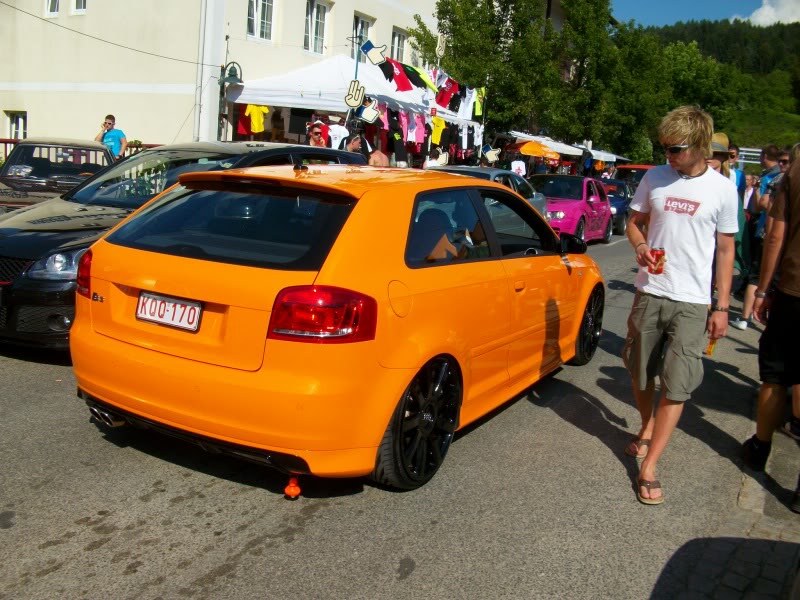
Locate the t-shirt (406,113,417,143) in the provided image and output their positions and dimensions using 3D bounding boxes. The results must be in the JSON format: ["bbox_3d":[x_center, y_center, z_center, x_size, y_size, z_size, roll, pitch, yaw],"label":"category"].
[{"bbox_3d":[0.249,-3.732,17.000,0.130,0.660,0.500,11,13,28],"label":"t-shirt"}]

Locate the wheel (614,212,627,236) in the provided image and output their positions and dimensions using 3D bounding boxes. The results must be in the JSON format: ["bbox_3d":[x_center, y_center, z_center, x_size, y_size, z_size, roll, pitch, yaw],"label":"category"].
[{"bbox_3d":[5.599,-1.922,20.000,0.210,0.620,0.620,9,11,26],"label":"wheel"}]

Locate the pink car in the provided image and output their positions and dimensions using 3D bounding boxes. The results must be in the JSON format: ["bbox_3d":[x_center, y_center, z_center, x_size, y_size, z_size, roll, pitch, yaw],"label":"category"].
[{"bbox_3d":[3.360,-1.925,16.630,1.770,1.410,4.200,9,11,26],"label":"pink car"}]

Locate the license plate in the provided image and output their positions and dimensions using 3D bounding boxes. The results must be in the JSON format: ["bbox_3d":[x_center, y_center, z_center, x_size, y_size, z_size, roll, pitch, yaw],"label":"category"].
[{"bbox_3d":[-0.960,0.047,3.260,0.345,0.115,0.020,10,1,29],"label":"license plate"}]

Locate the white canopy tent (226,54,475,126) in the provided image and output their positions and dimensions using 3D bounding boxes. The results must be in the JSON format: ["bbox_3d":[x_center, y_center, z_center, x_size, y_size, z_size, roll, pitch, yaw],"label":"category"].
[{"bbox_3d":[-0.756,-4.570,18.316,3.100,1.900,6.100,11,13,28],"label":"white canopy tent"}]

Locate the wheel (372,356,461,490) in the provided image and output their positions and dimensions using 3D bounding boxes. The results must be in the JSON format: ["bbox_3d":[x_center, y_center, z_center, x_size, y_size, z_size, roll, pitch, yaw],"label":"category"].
[{"bbox_3d":[0.042,0.520,3.645,0.235,0.650,0.650,10,13,29],"label":"wheel"}]

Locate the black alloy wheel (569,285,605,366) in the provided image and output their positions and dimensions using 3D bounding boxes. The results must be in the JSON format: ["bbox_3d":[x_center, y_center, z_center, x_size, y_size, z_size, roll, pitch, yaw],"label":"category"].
[{"bbox_3d":[1.322,0.152,5.852,0.235,0.650,0.650,10,13,29],"label":"black alloy wheel"}]

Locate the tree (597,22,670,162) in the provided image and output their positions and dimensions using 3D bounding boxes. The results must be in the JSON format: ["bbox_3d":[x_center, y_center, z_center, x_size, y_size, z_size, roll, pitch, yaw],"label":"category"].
[{"bbox_3d":[11.292,-9.502,38.000,4.600,8.000,4.600,10,13,26],"label":"tree"}]

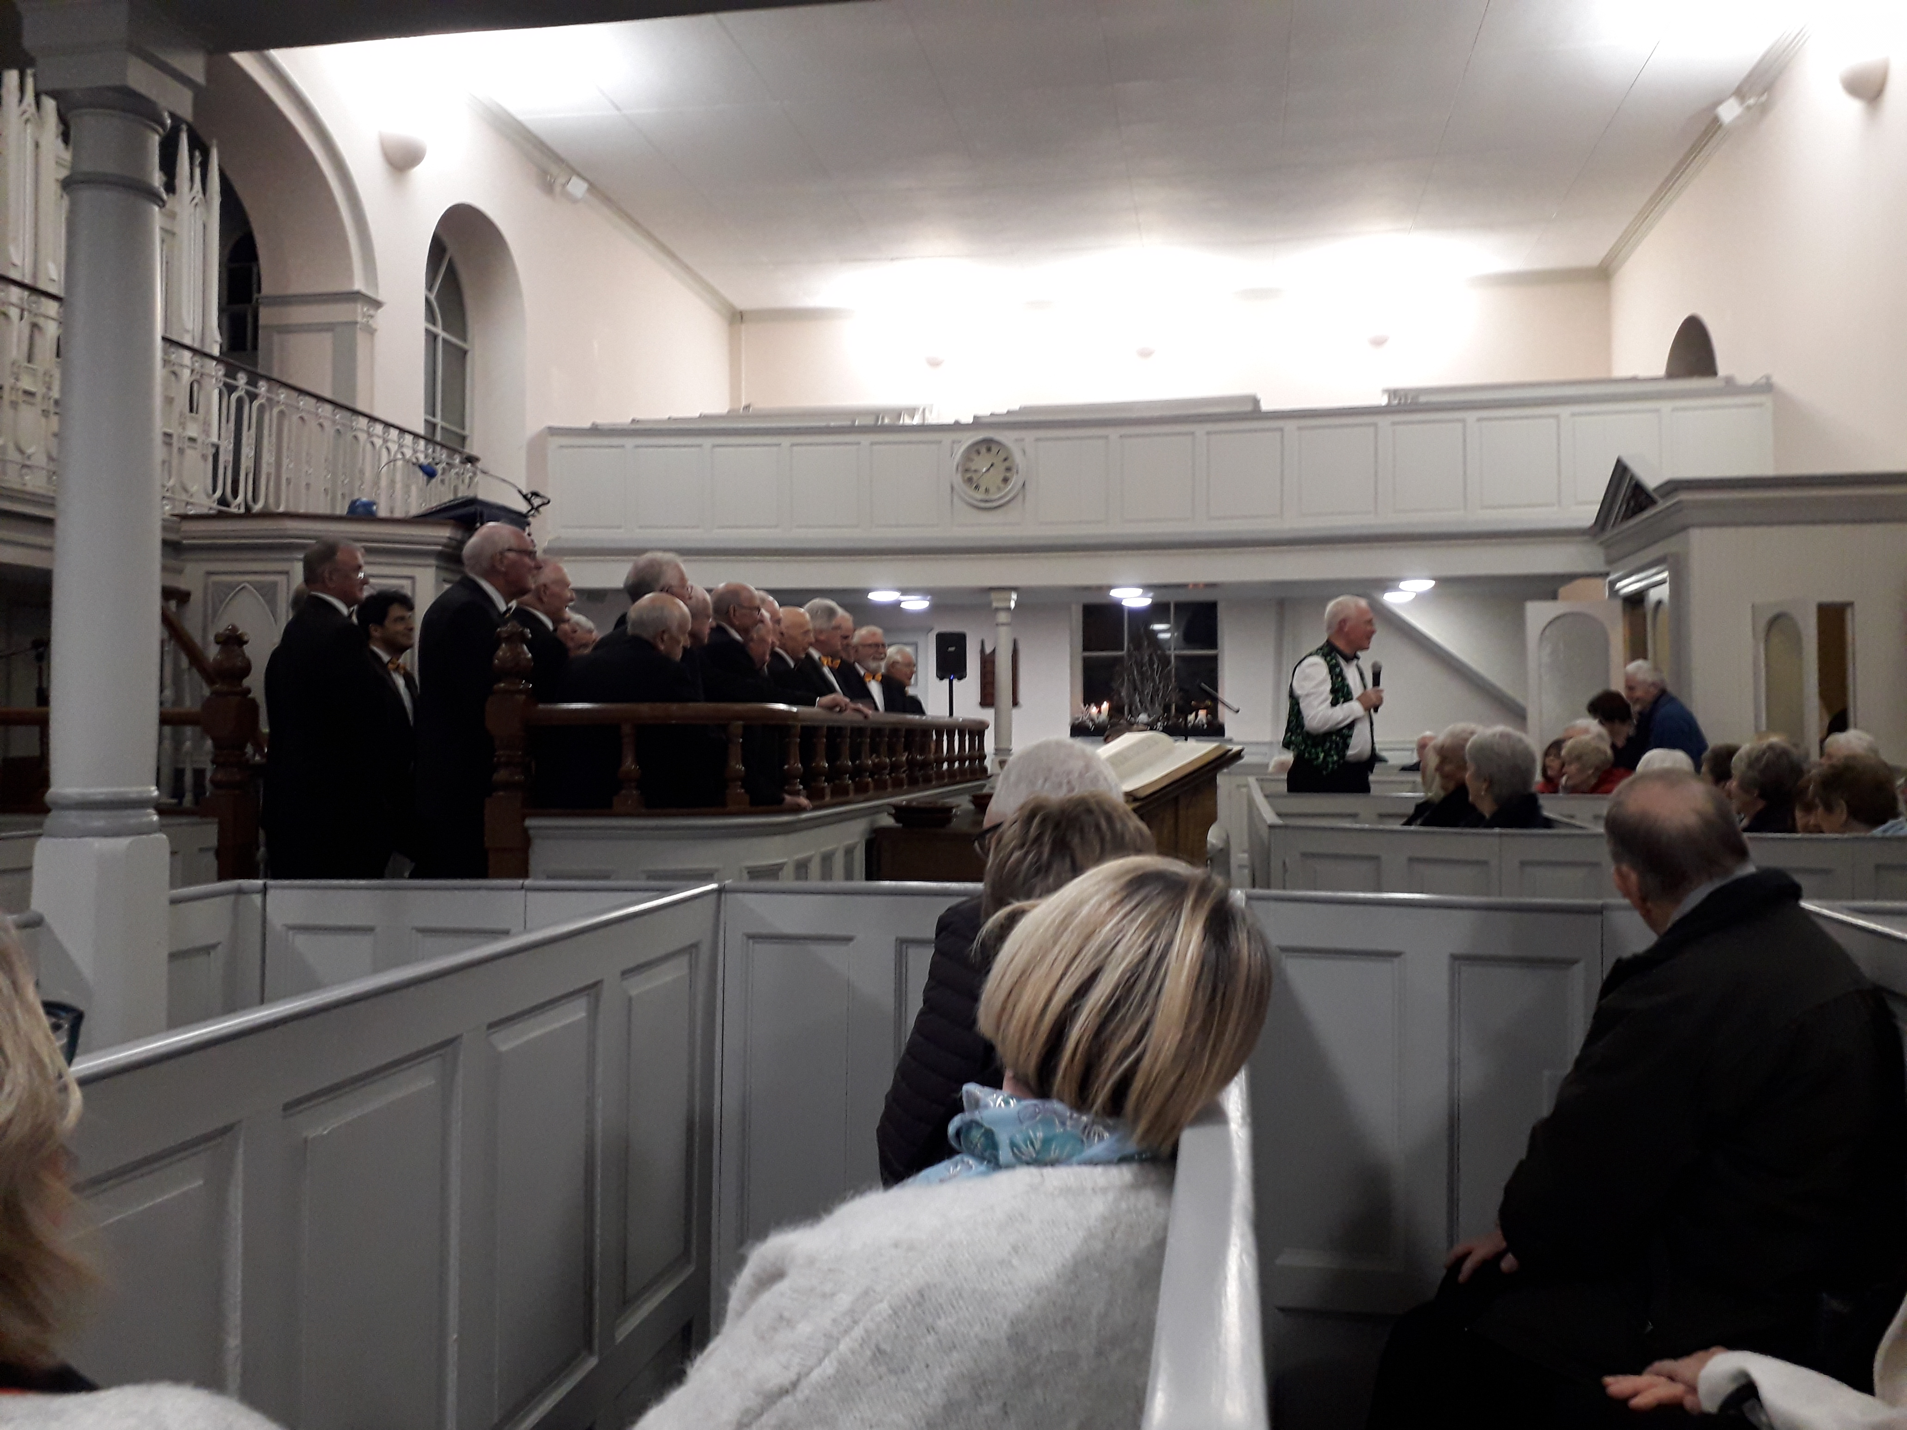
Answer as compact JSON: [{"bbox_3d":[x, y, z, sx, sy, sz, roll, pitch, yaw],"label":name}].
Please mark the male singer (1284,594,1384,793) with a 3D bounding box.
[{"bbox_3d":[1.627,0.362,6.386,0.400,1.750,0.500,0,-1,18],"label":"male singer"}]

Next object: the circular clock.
[{"bbox_3d":[0.266,-1.884,11.540,0.560,0.565,0.080,0,-1,11],"label":"circular clock"}]

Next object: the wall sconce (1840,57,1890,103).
[{"bbox_3d":[5.387,-3.726,8.855,0.195,0.195,0.380,0,-1,11],"label":"wall sconce"}]

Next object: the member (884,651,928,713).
[{"bbox_3d":[-0.282,0.468,8.187,0.340,1.700,0.500,0,-1,20],"label":"member"}]

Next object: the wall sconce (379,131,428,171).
[{"bbox_3d":[-3.668,-3.762,10.024,0.195,0.195,0.380,0,-1,11],"label":"wall sconce"}]

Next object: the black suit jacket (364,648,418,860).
[{"bbox_3d":[-2.208,0.148,5.744,0.340,0.820,0.500,0,-1,18],"label":"black suit jacket"}]

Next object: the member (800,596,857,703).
[{"bbox_3d":[-0.550,0.348,6.587,0.340,1.720,0.500,-1,-1,39],"label":"member"}]

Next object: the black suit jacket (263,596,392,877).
[{"bbox_3d":[-2.247,0.034,5.343,0.360,0.920,0.520,0,-1,-22],"label":"black suit jacket"}]

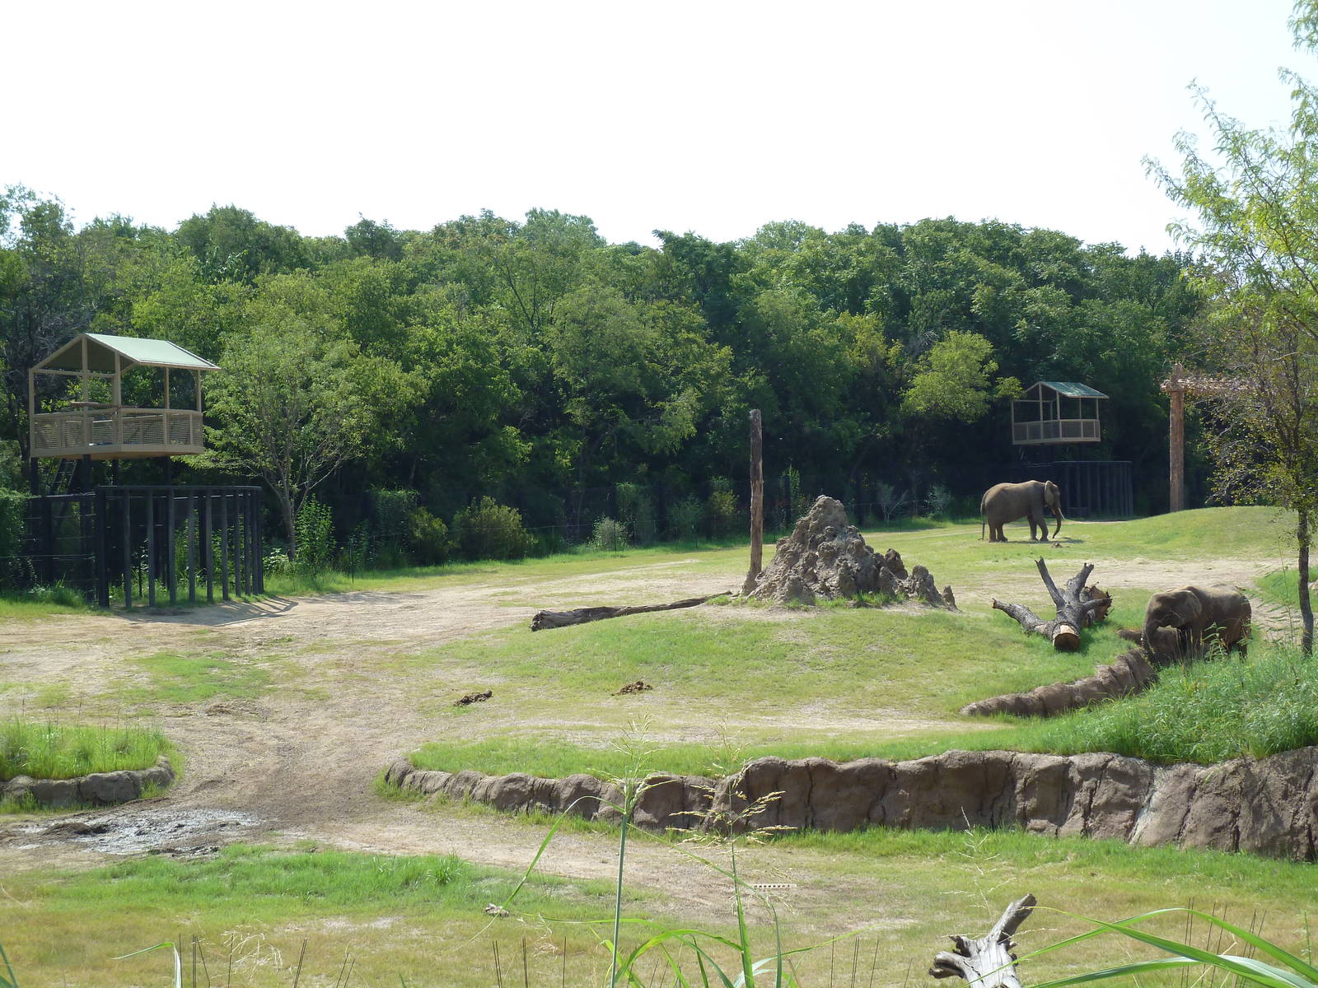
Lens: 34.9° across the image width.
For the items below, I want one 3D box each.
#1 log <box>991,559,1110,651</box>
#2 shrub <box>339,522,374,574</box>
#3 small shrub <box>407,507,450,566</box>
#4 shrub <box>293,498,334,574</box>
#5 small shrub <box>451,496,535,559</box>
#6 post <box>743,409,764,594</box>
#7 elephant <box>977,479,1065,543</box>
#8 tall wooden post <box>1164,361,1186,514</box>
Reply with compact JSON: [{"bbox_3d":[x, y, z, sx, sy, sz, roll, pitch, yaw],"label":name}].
[{"bbox_3d":[9.074,2.564,48.500,2.700,1.800,2.900,-1,1,12],"label":"log"},{"bbox_3d":[-10.137,1.841,70.000,1.200,1.800,1.200,-1,1,0],"label":"shrub"},{"bbox_3d":[-8.352,1.513,76.000,1.500,2.100,1.500,-1,1,0],"label":"small shrub"},{"bbox_3d":[-11.383,1.391,69.000,1.400,2.500,1.350,-1,1,0],"label":"shrub"},{"bbox_3d":[-6.215,1.301,79.000,3.000,2.400,2.600,-1,1,0],"label":"small shrub"},{"bbox_3d":[2.579,0.210,57.000,0.450,5.050,0.420,0,1,0],"label":"post"},{"bbox_3d":[14.712,0.690,85.000,3.400,2.500,1.400,-1,1,-18],"label":"elephant"},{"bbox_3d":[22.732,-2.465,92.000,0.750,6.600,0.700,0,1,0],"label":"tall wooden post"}]

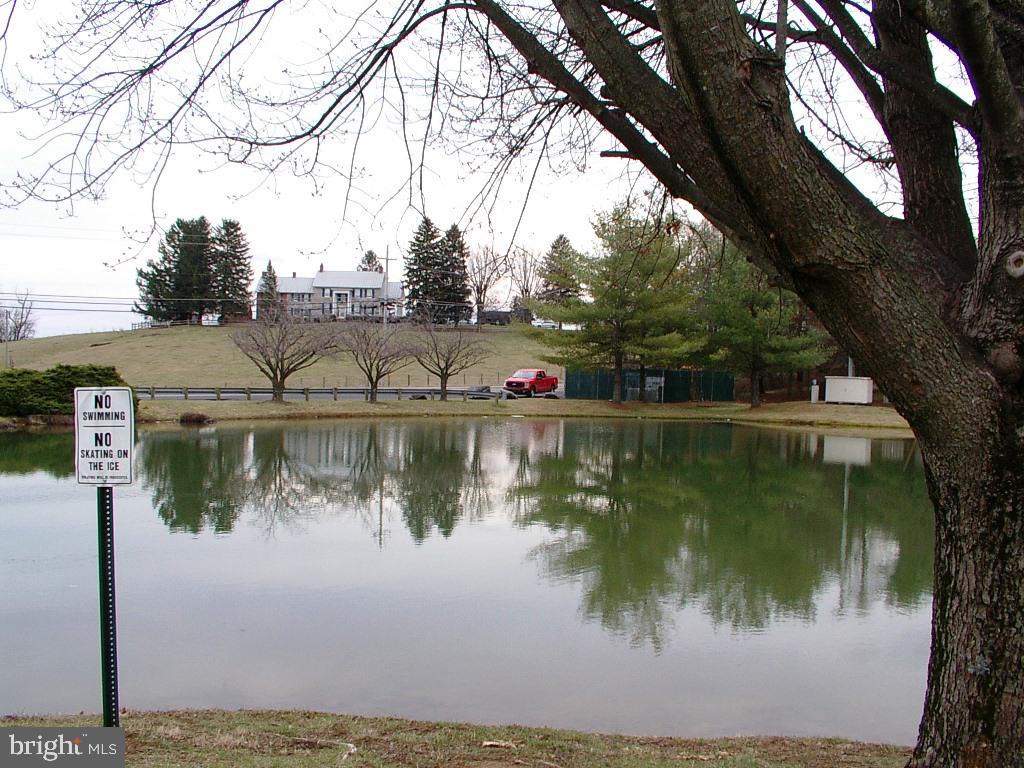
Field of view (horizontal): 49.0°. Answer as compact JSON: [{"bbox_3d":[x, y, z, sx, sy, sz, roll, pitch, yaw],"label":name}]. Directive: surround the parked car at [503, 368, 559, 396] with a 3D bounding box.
[{"bbox_3d":[1.459,-0.178,80.000,2.030,1.950,5.750,2,3,22],"label":"parked car"}]

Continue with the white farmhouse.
[{"bbox_3d":[-30.600,-15.780,196.000,23.500,9.400,9.500,2,1,3],"label":"white farmhouse"}]

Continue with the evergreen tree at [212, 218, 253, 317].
[{"bbox_3d":[-44.010,-18.344,177.000,6.600,15.400,6.600,2,1,0],"label":"evergreen tree"}]

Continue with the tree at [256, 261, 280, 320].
[{"bbox_3d":[-39.858,-15.305,184.000,4.000,9.800,4.000,2,1,0],"label":"tree"}]

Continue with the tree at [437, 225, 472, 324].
[{"bbox_3d":[-9.751,-18.898,194.000,6.300,17.300,6.300,2,1,0],"label":"tree"}]

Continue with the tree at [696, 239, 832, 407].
[{"bbox_3d":[14.990,-3.666,67.000,8.200,10.100,8.000,2,1,0],"label":"tree"}]

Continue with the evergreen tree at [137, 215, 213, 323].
[{"bbox_3d":[-52.985,-18.187,177.000,12.100,16.400,11.000,2,1,0],"label":"evergreen tree"}]

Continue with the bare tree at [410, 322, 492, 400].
[{"bbox_3d":[-3.160,-1.147,57.300,4.200,4.000,4.100,2,1,0],"label":"bare tree"}]

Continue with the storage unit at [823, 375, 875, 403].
[{"bbox_3d":[18.883,0.363,62.800,2.300,1.470,1.150,2,1,33],"label":"storage unit"}]

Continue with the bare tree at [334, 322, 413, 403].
[{"bbox_3d":[-6.642,-1.063,54.300,4.000,4.000,4.000,2,1,0],"label":"bare tree"}]

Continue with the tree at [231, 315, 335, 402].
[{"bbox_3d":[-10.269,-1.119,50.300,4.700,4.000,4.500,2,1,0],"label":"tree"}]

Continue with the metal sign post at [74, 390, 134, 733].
[{"bbox_3d":[-1.874,0.829,5.220,0.305,1.640,0.060,-1,1,13],"label":"metal sign post"}]

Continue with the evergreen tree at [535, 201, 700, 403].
[{"bbox_3d":[6.307,-4.966,68.500,10.200,12.200,9.800,2,1,0],"label":"evergreen tree"}]

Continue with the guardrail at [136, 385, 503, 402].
[{"bbox_3d":[-11.058,0.648,66.000,21.700,0.760,0.500,1,1,-8],"label":"guardrail"}]

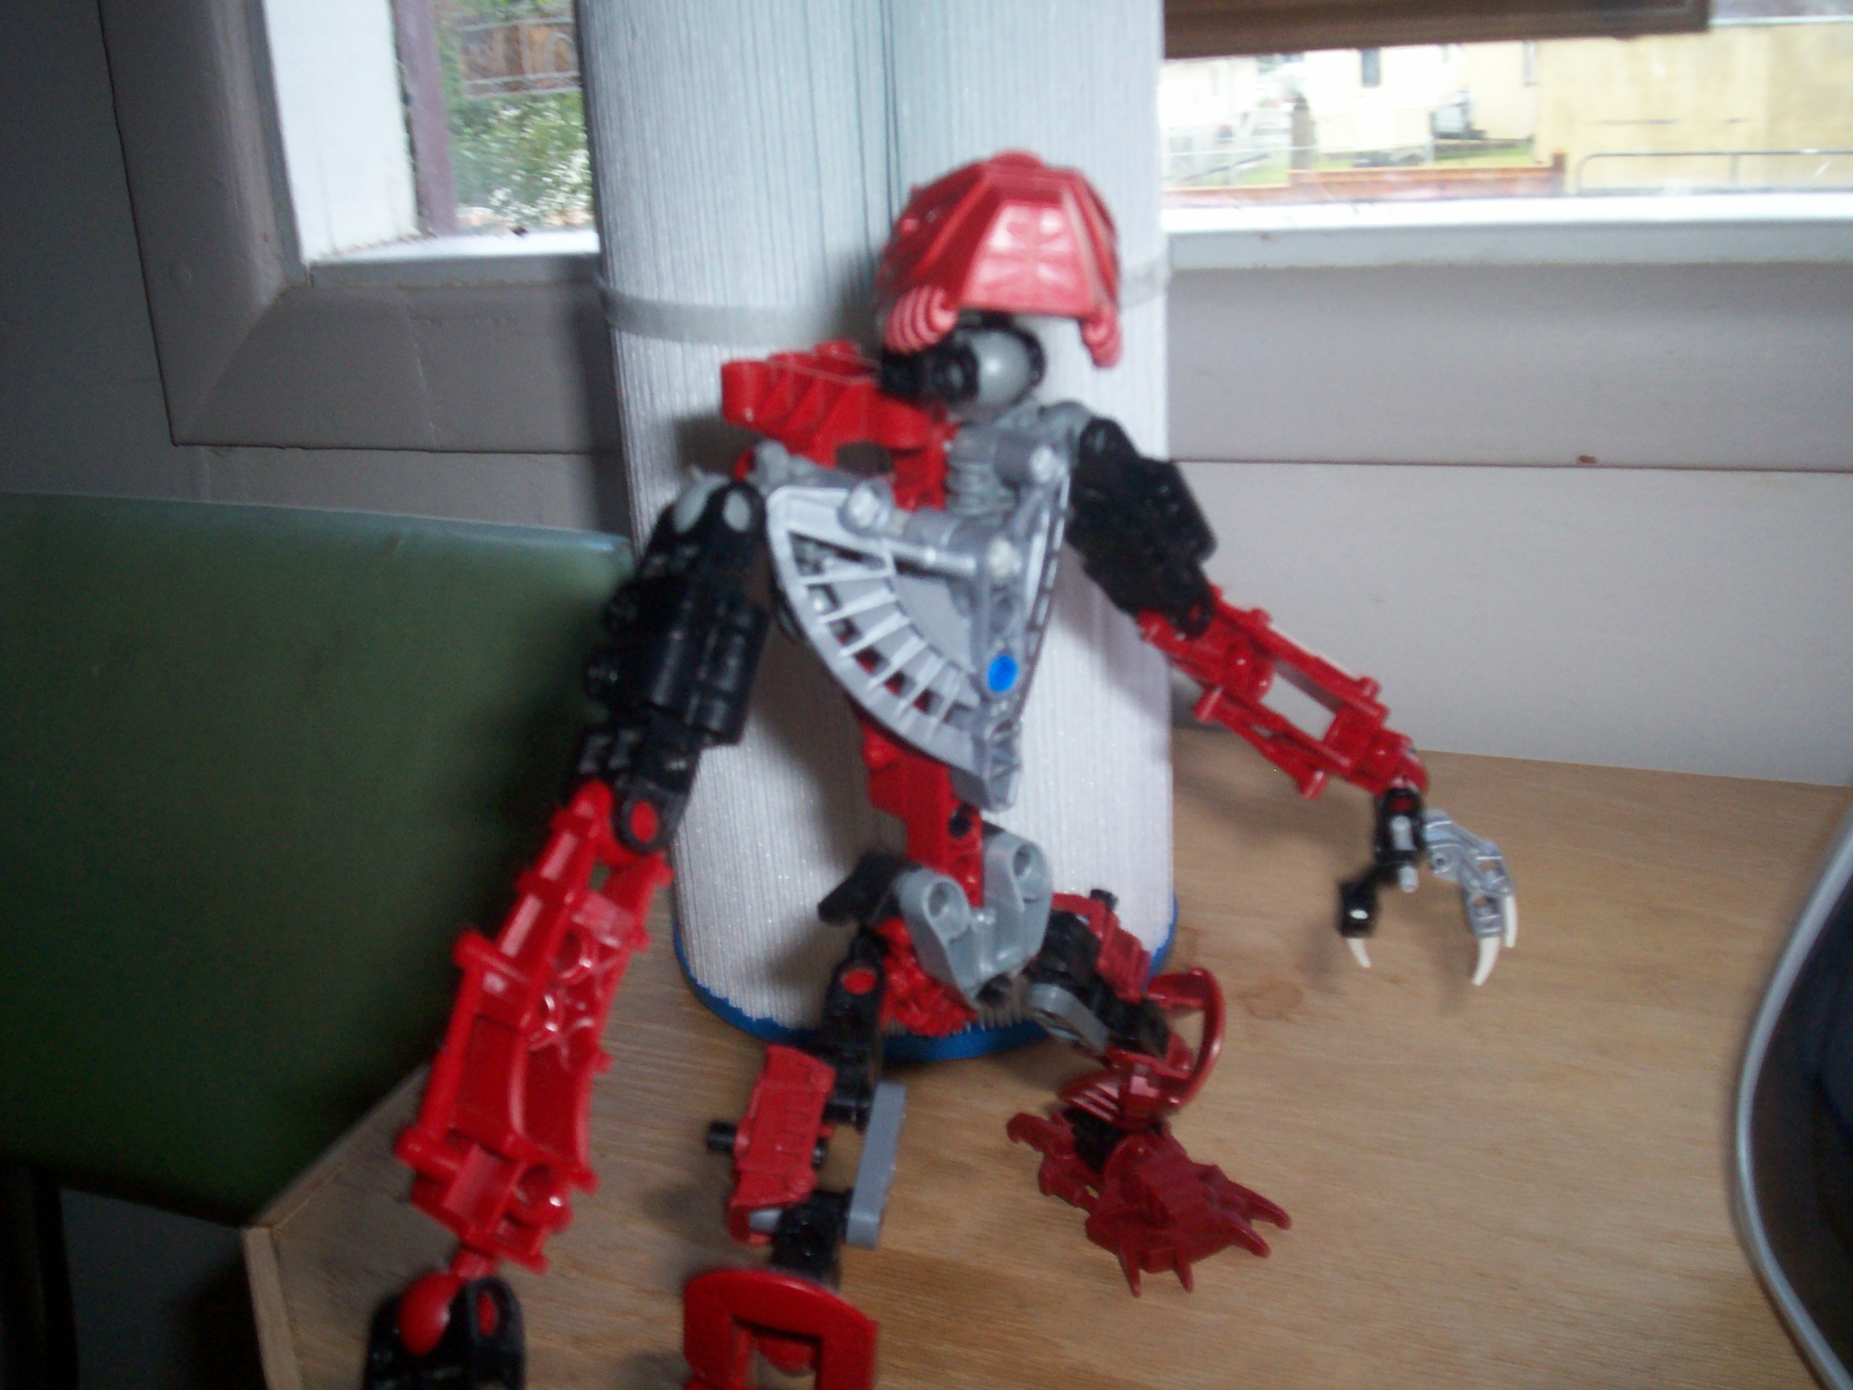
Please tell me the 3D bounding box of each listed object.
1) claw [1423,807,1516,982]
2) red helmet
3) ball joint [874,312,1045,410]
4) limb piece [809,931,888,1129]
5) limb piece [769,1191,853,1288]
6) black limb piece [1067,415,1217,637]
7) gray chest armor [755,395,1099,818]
[{"bbox_3d":[0.124,0.045,0.440,0.018,0.038,0.020,1,18,14],"label":"claw"},{"bbox_3d":[0.013,-0.077,0.342,0.036,0.035,0.036,-7,19,-25],"label":"red helmet"},{"bbox_3d":[0.006,-0.059,0.342,0.021,0.017,0.021,-17,22,-38],"label":"ball joint"},{"bbox_3d":[-0.014,0.060,0.345,0.013,0.013,0.038,-3,47,5],"label":"limb piece"},{"bbox_3d":[-0.020,0.092,0.325,0.013,0.016,0.013,-6,0,-9],"label":"limb piece"},{"bbox_3d":[0.042,-0.034,0.380,0.021,0.050,0.021,-20,36,18],"label":"black limb piece"},{"bbox_3d":[0.001,-0.015,0.342,0.057,0.061,0.033,-17,22,-38],"label":"gray chest armor"}]

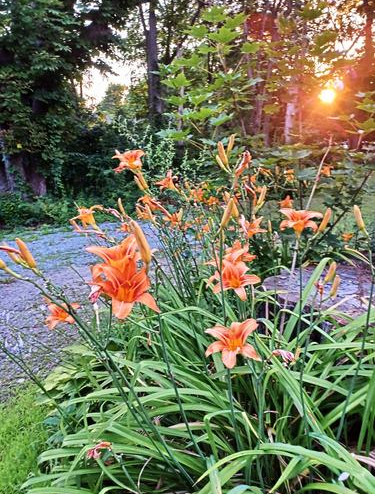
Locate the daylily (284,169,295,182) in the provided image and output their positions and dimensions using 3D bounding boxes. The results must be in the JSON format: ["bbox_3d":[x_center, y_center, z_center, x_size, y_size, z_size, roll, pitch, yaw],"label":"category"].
[{"bbox_3d":[0.706,-0.495,2.500,0.075,0.080,0.070,3,13,11],"label":"daylily"}]

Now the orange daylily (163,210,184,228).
[{"bbox_3d":[-0.053,-0.109,1.380,0.080,0.065,0.075,8,15,30],"label":"orange daylily"}]

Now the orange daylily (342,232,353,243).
[{"bbox_3d":[1.108,-0.066,2.500,0.075,0.075,0.070,3,13,11],"label":"orange daylily"}]

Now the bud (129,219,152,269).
[{"bbox_3d":[-0.075,-0.004,0.580,0.022,0.080,0.022,-22,3,0],"label":"bud"}]

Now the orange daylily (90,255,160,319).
[{"bbox_3d":[-0.113,0.074,0.660,0.125,0.110,0.085,-1,-18,-5],"label":"orange daylily"}]

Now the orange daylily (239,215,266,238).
[{"bbox_3d":[0.216,-0.067,1.200,0.095,0.080,0.085,-6,-2,-24],"label":"orange daylily"}]

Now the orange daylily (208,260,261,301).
[{"bbox_3d":[0.104,0.074,0.800,0.115,0.097,0.080,-1,-18,-5],"label":"orange daylily"}]

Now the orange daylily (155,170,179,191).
[{"bbox_3d":[-0.076,-0.239,1.300,0.080,0.077,0.080,-6,14,-23],"label":"orange daylily"}]

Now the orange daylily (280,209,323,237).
[{"bbox_3d":[0.306,-0.063,0.970,0.113,0.077,0.105,0,4,0],"label":"orange daylily"}]

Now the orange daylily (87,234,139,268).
[{"bbox_3d":[-0.147,0.015,0.710,0.105,0.080,0.090,6,-7,24],"label":"orange daylily"}]

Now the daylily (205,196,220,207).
[{"bbox_3d":[0.132,-0.239,1.900,0.085,0.068,0.080,0,-3,0],"label":"daylily"}]

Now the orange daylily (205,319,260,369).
[{"bbox_3d":[0.093,0.203,0.750,0.113,0.092,0.080,0,-2,0],"label":"orange daylily"}]

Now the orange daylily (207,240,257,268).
[{"bbox_3d":[0.106,0.025,0.870,0.120,0.085,0.095,0,-3,0],"label":"orange daylily"}]

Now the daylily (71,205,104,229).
[{"bbox_3d":[-0.308,-0.090,1.100,0.085,0.070,0.085,-12,18,-43],"label":"daylily"}]

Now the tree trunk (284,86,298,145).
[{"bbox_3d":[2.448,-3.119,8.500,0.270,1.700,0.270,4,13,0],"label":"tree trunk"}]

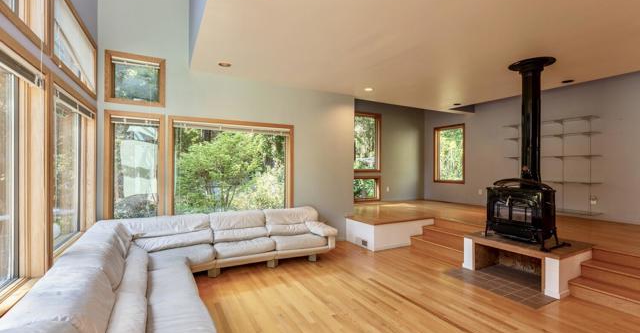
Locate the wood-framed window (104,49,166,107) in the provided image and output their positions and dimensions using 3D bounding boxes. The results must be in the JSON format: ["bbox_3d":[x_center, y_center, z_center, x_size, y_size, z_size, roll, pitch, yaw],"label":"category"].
[{"bbox_3d":[-2.448,-1.150,3.799,0.679,0.666,0.100,0,0,-29],"label":"wood-framed window"}]

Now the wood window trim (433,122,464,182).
[{"bbox_3d":[3.649,-0.339,7.998,0.100,1.634,0.963,0,0,-29],"label":"wood window trim"}]

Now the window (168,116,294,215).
[{"bbox_3d":[-1.285,0.007,4.436,1.899,1.429,0.100,0,0,-29],"label":"window"}]

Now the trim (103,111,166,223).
[{"bbox_3d":[-2.456,0.001,3.796,0.679,1.433,0.100,0,0,-29],"label":"trim"}]

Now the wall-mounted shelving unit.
[{"bbox_3d":[4.643,-0.009,5.748,0.355,1.775,1.491,0,0,-29],"label":"wall-mounted shelving unit"}]

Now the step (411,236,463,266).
[{"bbox_3d":[2.048,1.351,4.656,0.312,0.149,1.179,0,0,-29],"label":"step"}]

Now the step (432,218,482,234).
[{"bbox_3d":[2.529,1.054,4.903,0.284,0.149,1.150,0,0,-29],"label":"step"}]

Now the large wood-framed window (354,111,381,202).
[{"bbox_3d":[1.235,-0.217,7.536,0.973,2.371,0.100,0,0,-29],"label":"large wood-framed window"}]

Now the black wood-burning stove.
[{"bbox_3d":[2.653,-0.160,3.674,0.511,2.279,0.809,0,0,-29],"label":"black wood-burning stove"}]

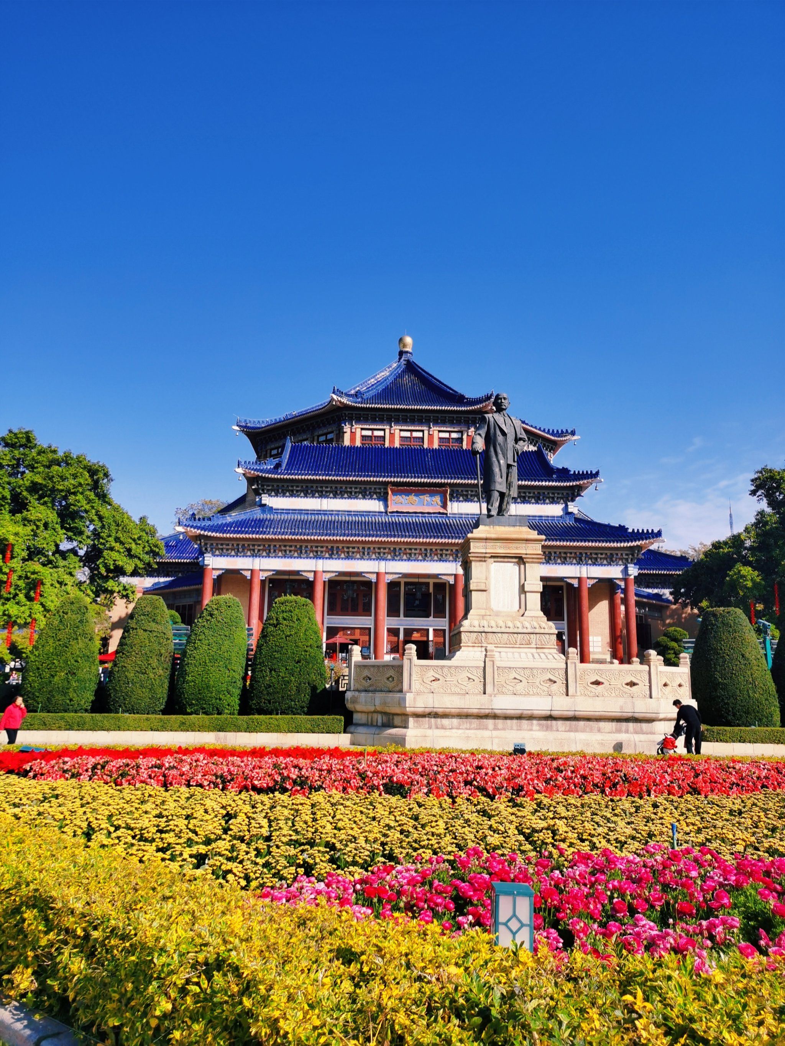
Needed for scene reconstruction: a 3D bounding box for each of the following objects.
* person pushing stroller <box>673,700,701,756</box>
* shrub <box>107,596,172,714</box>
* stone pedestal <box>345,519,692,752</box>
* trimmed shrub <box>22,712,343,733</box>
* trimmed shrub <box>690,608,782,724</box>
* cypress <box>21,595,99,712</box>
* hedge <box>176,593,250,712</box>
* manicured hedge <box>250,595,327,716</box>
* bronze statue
[{"bbox_3d":[7.742,5.407,21.409,0.780,1.538,0.500,0,-11,8],"label":"person pushing stroller"},{"bbox_3d":[-7.859,4.241,25.391,2.033,3.930,2.033,2,-11,-2],"label":"shrub"},{"bbox_3d":[3.750,3.538,27.808,10.306,7.530,10.306,2,-11,-2],"label":"stone pedestal"},{"bbox_3d":[-5.946,5.774,23.562,9.042,0.462,0.750,3,-11,-9],"label":"trimmed shrub"},{"bbox_3d":[10.879,4.708,25.844,2.871,4.006,2.871,2,-11,-2],"label":"trimmed shrub"},{"bbox_3d":[-10.258,4.181,25.161,2.368,3.852,2.368,2,-11,-2],"label":"cypress"},{"bbox_3d":[-5.709,4.310,25.619,2.282,3.977,2.282,2,-11,-2],"label":"hedge"},{"bbox_3d":[-3.297,4.366,25.734,2.421,4.017,2.421,2,-11,-2],"label":"manicured hedge"},{"bbox_3d":[3.819,-2.459,29.002,1.988,4.563,1.200,2,-11,-2],"label":"bronze statue"}]

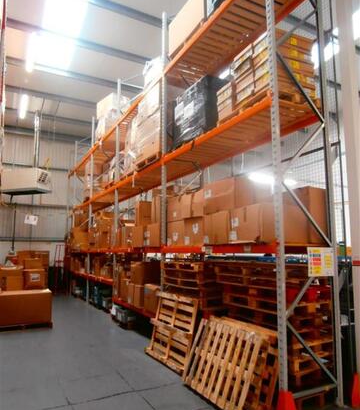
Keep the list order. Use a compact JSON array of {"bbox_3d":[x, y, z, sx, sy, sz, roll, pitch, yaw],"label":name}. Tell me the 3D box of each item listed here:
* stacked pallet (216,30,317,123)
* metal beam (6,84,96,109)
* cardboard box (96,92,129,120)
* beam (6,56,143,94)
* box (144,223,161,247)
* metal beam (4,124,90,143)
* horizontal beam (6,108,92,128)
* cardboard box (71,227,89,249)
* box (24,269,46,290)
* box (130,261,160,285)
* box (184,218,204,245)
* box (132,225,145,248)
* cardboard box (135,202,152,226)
[{"bbox_3d":[1.129,-1.549,4.413,0.900,0.830,0.990,4,-9,-28],"label":"stacked pallet"},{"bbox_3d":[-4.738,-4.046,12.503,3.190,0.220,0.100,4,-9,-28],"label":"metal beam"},{"bbox_3d":[-2.062,-2.960,10.271,0.550,0.500,1.000,6,-10,-40],"label":"cardboard box"},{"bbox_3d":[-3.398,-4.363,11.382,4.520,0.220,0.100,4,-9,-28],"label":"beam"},{"bbox_3d":[-0.336,0.607,6.490,0.420,0.420,0.670,4,-9,-28],"label":"box"},{"bbox_3d":[-6.345,-3.386,16.177,4.000,0.320,0.220,4,-9,-28],"label":"metal beam"},{"bbox_3d":[-5.653,-3.856,14.678,3.750,0.220,0.120,4,-9,-28],"label":"horizontal beam"},{"bbox_3d":[-3.776,1.291,12.759,0.620,0.790,0.650,4,-9,-28],"label":"cardboard box"},{"bbox_3d":[-3.507,1.786,7.995,0.470,0.490,0.500,4,-9,-28],"label":"box"},{"bbox_3d":[-0.718,1.458,7.172,0.450,0.460,0.520,6,-10,-38],"label":"box"},{"bbox_3d":[0.478,0.403,5.012,0.620,0.410,0.550,4,-9,-28],"label":"box"},{"bbox_3d":[-0.574,0.659,6.939,0.600,0.440,0.550,4,-9,-28],"label":"box"},{"bbox_3d":[-0.795,0.227,7.386,0.330,0.510,0.240,4,-9,-28],"label":"cardboard box"}]

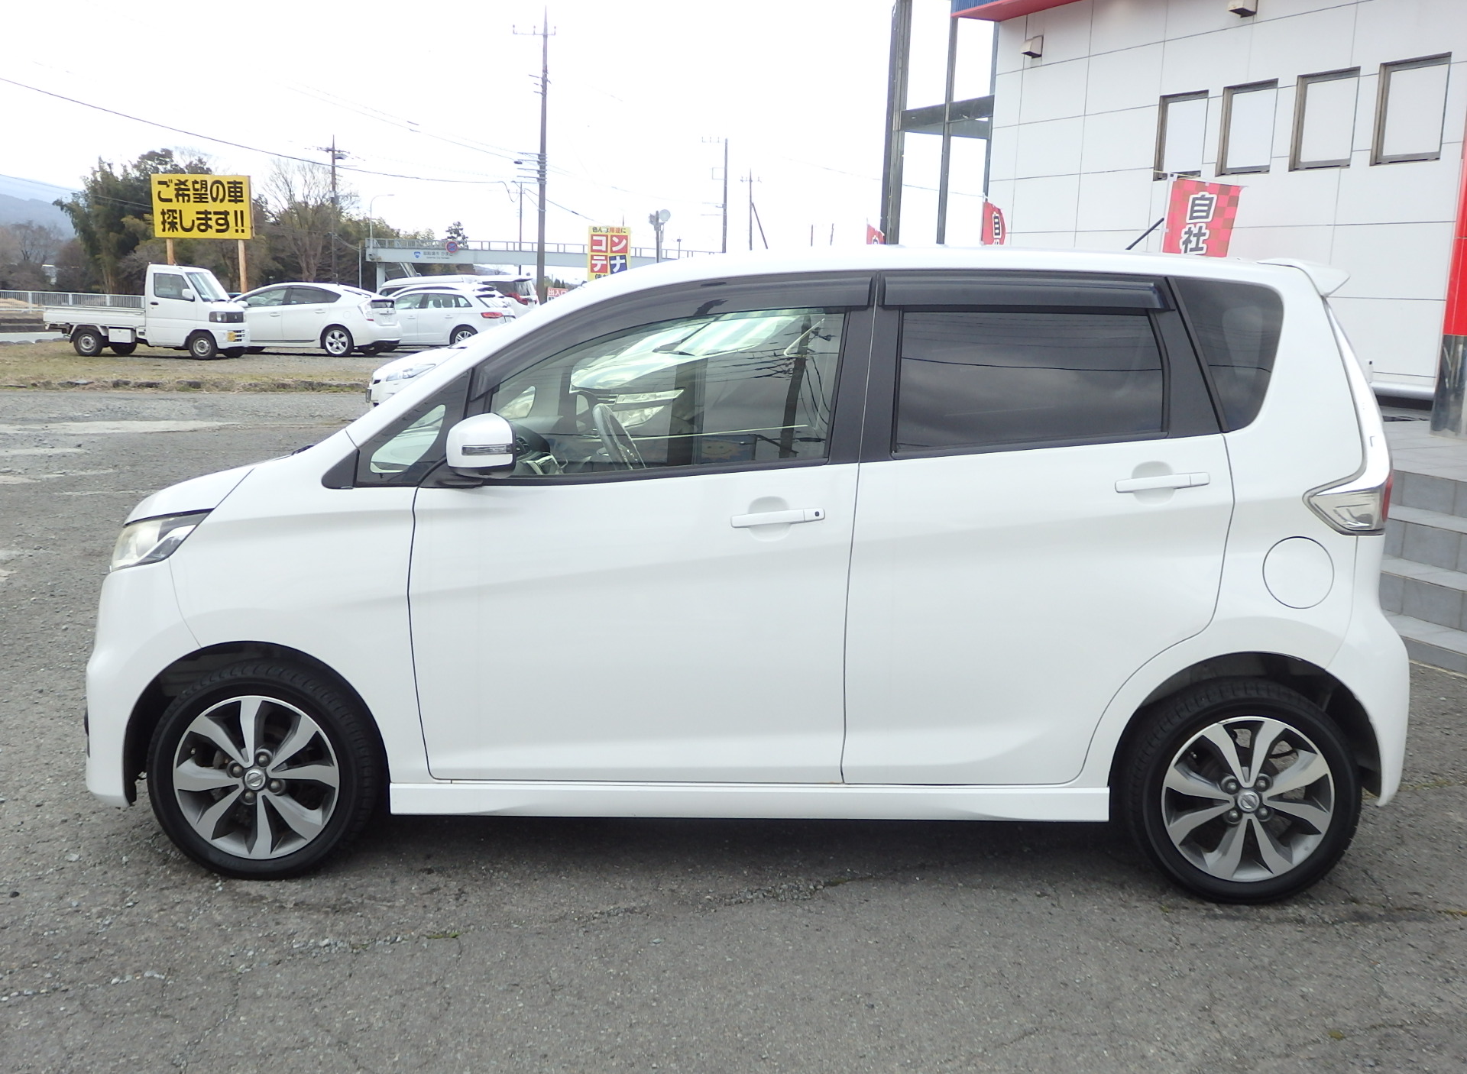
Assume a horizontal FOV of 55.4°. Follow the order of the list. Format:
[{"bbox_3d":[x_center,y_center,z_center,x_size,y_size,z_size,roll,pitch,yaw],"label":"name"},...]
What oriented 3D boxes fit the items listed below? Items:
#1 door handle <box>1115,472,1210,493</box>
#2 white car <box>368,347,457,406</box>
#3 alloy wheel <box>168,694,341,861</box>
[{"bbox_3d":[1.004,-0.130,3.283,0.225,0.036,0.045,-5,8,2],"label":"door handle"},{"bbox_3d":[-1.900,-1.661,14.302,3.600,1.490,1.550,-2,11,-21],"label":"white car"},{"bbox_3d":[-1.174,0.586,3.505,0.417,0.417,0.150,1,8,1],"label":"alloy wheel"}]

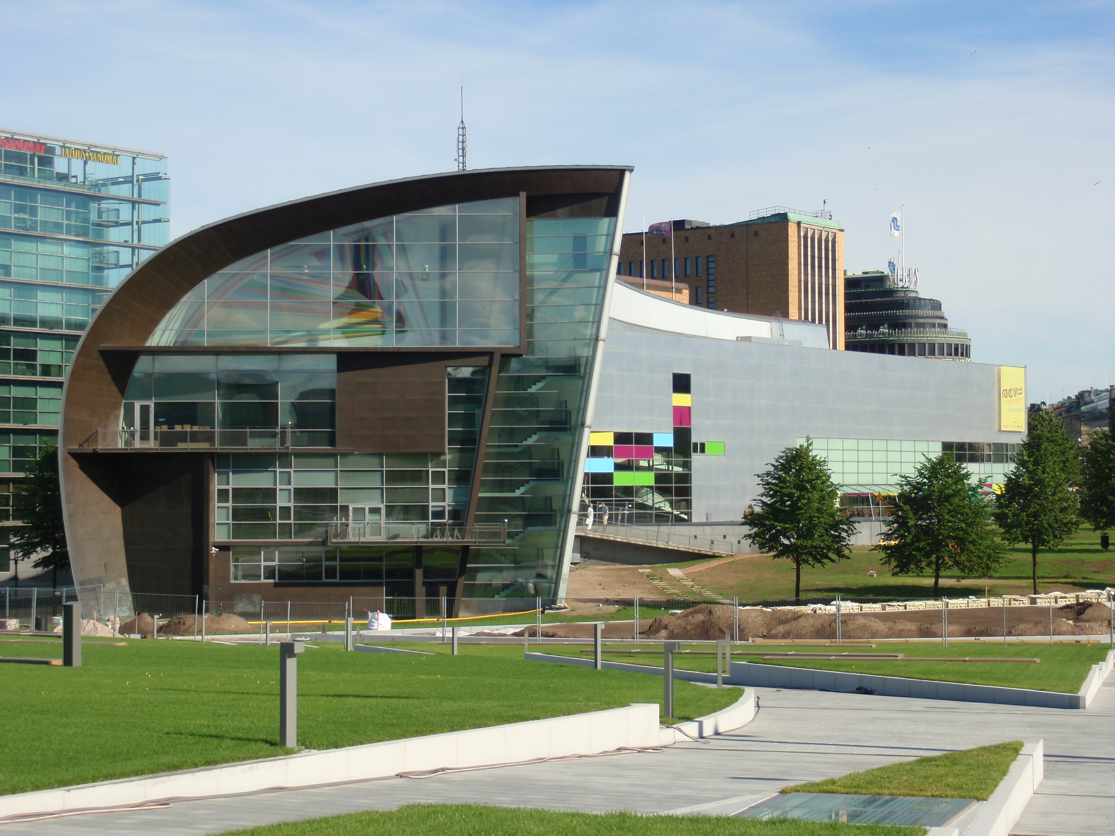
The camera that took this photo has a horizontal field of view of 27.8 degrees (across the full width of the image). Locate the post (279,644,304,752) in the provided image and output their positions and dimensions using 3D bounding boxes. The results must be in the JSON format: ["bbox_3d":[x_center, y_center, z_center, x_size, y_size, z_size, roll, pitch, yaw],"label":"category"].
[{"bbox_3d":[-2.672,2.791,22.700,0.170,1.050,0.190,-1,-2,26],"label":"post"}]

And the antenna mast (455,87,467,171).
[{"bbox_3d":[-5.436,-16.275,127.000,0.600,4.900,0.600,0,-2,0],"label":"antenna mast"}]

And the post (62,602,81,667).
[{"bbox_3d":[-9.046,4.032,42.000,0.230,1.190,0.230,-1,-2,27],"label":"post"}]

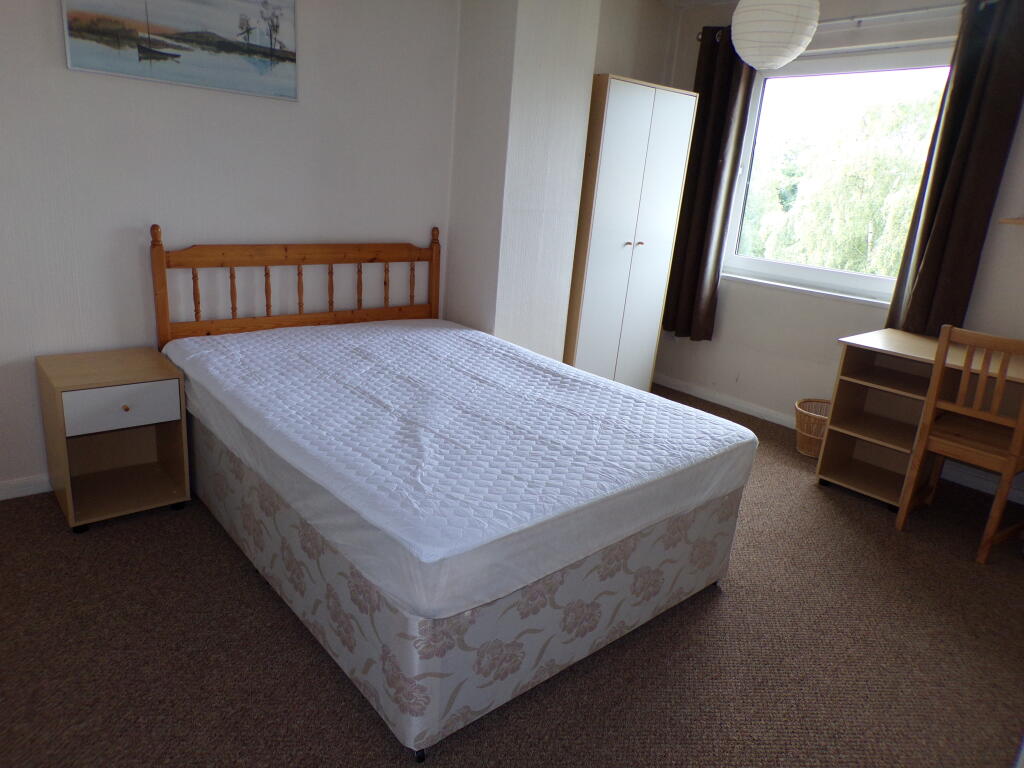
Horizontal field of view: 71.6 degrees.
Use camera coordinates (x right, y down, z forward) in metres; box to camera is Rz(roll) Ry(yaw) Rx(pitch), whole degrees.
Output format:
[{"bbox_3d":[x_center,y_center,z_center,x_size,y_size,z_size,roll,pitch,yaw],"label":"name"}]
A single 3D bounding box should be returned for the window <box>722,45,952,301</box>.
[{"bbox_3d":[1.785,-1.174,4.002,0.100,1.310,1.200,-10,22,-40],"label":"window"}]

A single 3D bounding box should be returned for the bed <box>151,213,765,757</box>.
[{"bbox_3d":[-0.307,0.053,2.649,1.380,1.050,1.980,-10,22,-40],"label":"bed"}]

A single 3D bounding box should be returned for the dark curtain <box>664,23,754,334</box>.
[{"bbox_3d":[1.228,-1.224,4.459,0.115,1.890,0.440,-10,22,-40],"label":"dark curtain"}]

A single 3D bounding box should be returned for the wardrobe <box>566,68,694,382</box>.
[{"bbox_3d":[0.536,-0.773,4.238,0.765,1.860,0.500,-10,22,-40],"label":"wardrobe"}]

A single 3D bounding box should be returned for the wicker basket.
[{"bbox_3d":[1.719,0.258,3.943,0.320,0.260,0.320,-10,22,-40],"label":"wicker basket"}]

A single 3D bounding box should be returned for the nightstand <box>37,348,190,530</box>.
[{"bbox_3d":[-1.509,0.200,2.698,0.402,0.540,0.440,-10,22,-40],"label":"nightstand"}]

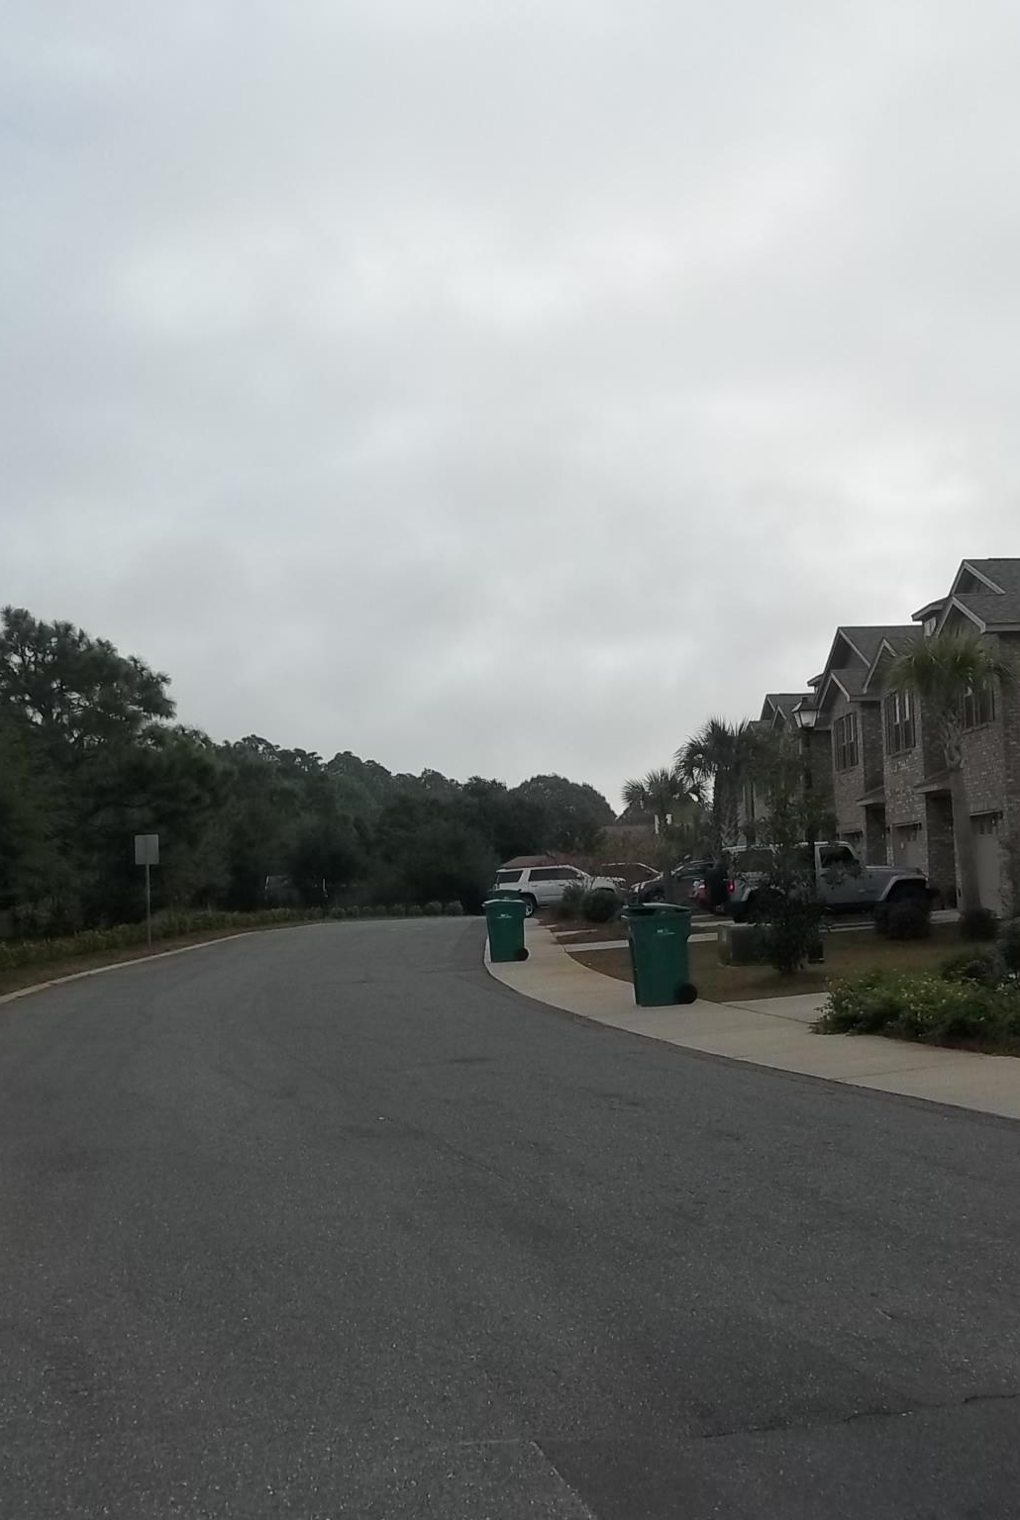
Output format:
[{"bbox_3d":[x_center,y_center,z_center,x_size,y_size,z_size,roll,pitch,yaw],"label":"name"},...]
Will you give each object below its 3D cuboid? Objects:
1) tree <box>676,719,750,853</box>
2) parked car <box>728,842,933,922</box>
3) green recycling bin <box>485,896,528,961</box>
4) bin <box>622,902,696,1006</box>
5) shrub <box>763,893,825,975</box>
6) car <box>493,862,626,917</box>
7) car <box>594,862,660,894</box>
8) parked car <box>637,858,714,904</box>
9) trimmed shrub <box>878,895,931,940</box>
[{"bbox_3d":[6.396,1.710,49.500,2.550,6.100,2.550,-2,-4,0],"label":"tree"},{"bbox_3d":[6.720,2.680,33.900,4.620,1.820,1.880,-3,-4,-2],"label":"parked car"},{"bbox_3d":[-0.070,2.962,27.900,0.820,1.170,0.700,-1,-4,-4],"label":"green recycling bin"},{"bbox_3d":[1.666,2.172,17.700,0.820,1.150,0.700,-1,-4,-8],"label":"bin"},{"bbox_3d":[3.604,2.204,20.100,0.780,1.040,0.780,-2,-4,0],"label":"shrub"},{"bbox_3d":[1.932,4.865,59.297,5.080,1.860,2.000,-3,-4,-1],"label":"car"},{"bbox_3d":[5.332,4.953,63.000,4.600,1.660,1.850,-1,-4,-6],"label":"car"},{"bbox_3d":[6.048,3.789,48.500,4.600,1.660,1.850,-1,-4,-7],"label":"parked car"},{"bbox_3d":[6.833,2.717,27.400,0.900,0.800,0.900,-2,-4,0],"label":"trimmed shrub"}]

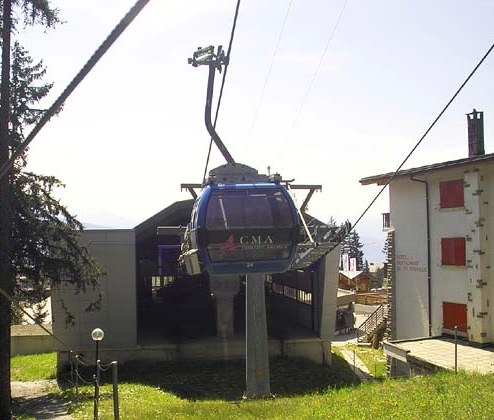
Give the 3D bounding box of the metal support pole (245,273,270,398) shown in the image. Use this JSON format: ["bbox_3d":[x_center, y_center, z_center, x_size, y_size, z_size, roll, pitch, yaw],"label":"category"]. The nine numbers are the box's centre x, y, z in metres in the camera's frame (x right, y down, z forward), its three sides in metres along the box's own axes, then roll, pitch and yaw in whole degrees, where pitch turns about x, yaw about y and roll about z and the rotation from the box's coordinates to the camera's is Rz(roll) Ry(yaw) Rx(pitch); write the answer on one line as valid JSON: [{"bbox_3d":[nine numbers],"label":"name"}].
[{"bbox_3d":[0.429,4.482,21.649,0.900,5.984,0.900,0,-3,-10],"label":"metal support pole"}]

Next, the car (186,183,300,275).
[{"bbox_3d":[-0.074,0.371,11.500,2.000,1.880,1.950,0,-3,-10],"label":"car"}]

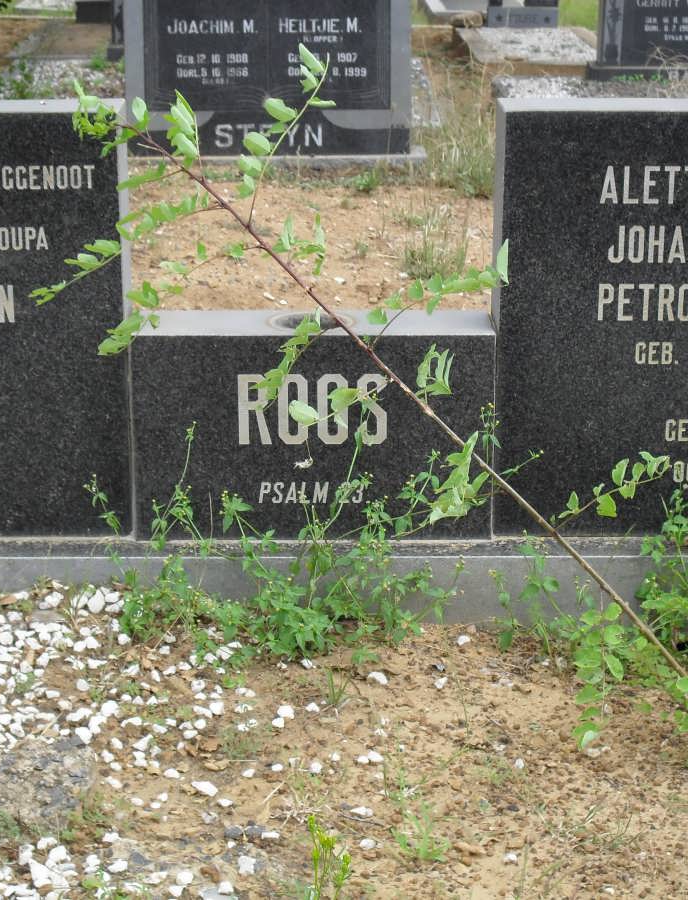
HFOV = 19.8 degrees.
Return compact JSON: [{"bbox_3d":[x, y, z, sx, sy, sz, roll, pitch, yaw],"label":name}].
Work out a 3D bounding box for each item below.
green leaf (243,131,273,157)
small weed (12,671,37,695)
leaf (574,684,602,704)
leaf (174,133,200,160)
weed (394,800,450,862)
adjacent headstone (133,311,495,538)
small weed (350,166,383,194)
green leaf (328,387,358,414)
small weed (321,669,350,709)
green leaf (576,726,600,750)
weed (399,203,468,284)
[{"bbox_3d":[-0.106,-0.375,2.416,0.036,0.031,0.018,0,17,0],"label":"green leaf"},{"bbox_3d":[-0.428,0.310,2.654,0.032,0.028,0.028,0,17,0],"label":"small weed"},{"bbox_3d":[0.304,0.304,2.456,0.034,0.024,0.020,0,17,0],"label":"leaf"},{"bbox_3d":[-0.191,-0.371,2.417,0.031,0.033,0.018,0,17,0],"label":"leaf"},{"bbox_3d":[0.088,0.424,2.225,0.063,0.060,0.055,0,17,0],"label":"weed"},{"bbox_3d":[-0.046,-0.039,2.997,0.530,0.315,0.155,0,17,-1],"label":"adjacent headstone"},{"bbox_3d":[0.073,-0.885,6.468,0.105,0.083,0.090,0,17,0],"label":"small weed"},{"bbox_3d":[-0.001,-0.062,2.470,0.036,0.034,0.018,0,17,0],"label":"green leaf"},{"bbox_3d":[-0.011,0.312,2.611,0.040,0.048,0.035,0,17,0],"label":"small weed"},{"bbox_3d":[0.305,0.360,2.463,0.029,0.029,0.020,0,17,0],"label":"green leaf"},{"bbox_3d":[0.235,-0.550,5.183,0.190,0.194,0.150,0,17,0],"label":"weed"}]

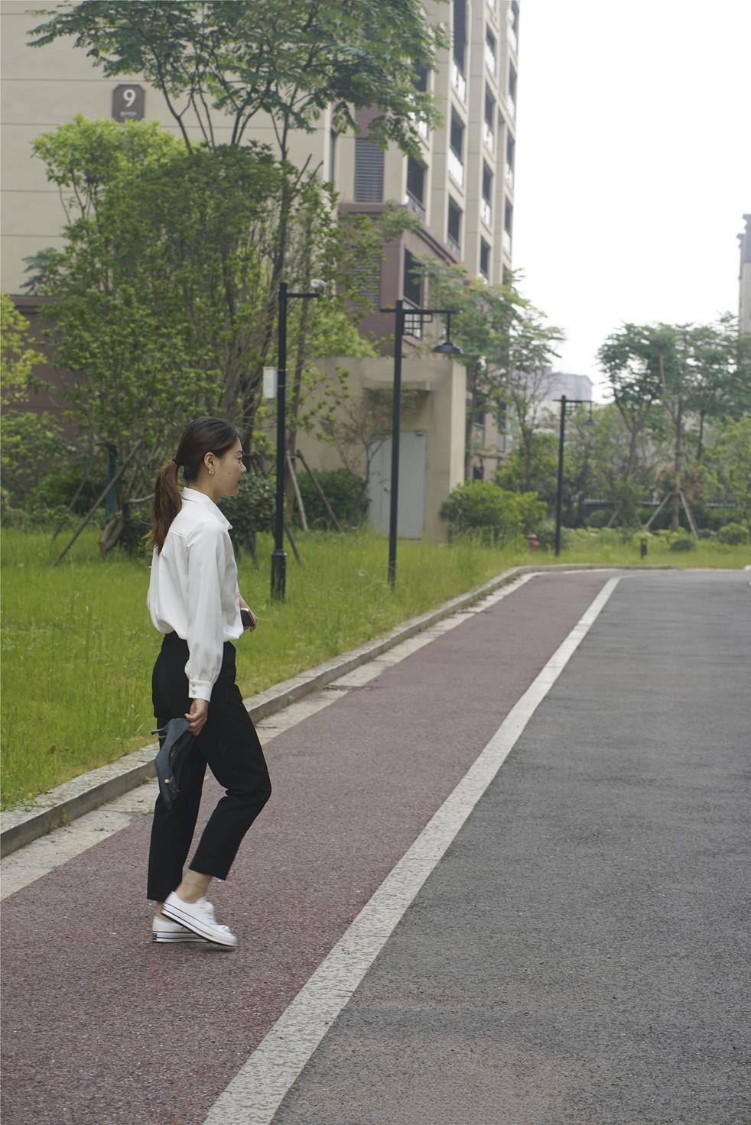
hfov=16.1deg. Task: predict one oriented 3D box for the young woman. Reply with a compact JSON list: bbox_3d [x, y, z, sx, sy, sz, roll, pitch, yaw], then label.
[{"bbox_3d":[-0.511,0.369,8.200,0.400,1.620,0.450,1,2,-12],"label":"young woman"}]

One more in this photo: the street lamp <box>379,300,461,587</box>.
[{"bbox_3d":[0.481,-1.331,29.700,0.900,3.220,0.340,1,2,5],"label":"street lamp"}]

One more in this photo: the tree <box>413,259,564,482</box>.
[{"bbox_3d":[2.404,-3.517,57.000,3.300,6.000,3.200,1,2,0],"label":"tree"}]

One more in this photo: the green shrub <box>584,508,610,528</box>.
[{"bbox_3d":[6.169,-1.200,74.000,0.720,0.620,0.700,1,2,0],"label":"green shrub"}]

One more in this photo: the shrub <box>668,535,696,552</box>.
[{"bbox_3d":[6.754,-0.426,58.500,0.600,0.390,0.580,1,2,0],"label":"shrub"}]

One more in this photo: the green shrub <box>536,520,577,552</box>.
[{"bbox_3d":[3.721,-0.555,55.000,0.830,0.640,0.750,1,2,0],"label":"green shrub"}]

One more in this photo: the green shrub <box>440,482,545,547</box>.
[{"bbox_3d":[2.266,-0.929,51.500,2.000,1.320,1.600,1,2,0],"label":"green shrub"}]

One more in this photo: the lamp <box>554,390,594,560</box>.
[{"bbox_3d":[3.882,-1.720,52.500,0.840,3.220,0.340,1,2,5],"label":"lamp"}]

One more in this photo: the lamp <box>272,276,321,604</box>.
[{"bbox_3d":[-0.785,-1.214,26.500,0.470,3.200,0.170,2,2,13],"label":"lamp"}]

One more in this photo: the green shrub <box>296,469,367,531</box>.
[{"bbox_3d":[-0.835,-1.166,50.000,1.360,1.220,1.200,1,2,0],"label":"green shrub"}]

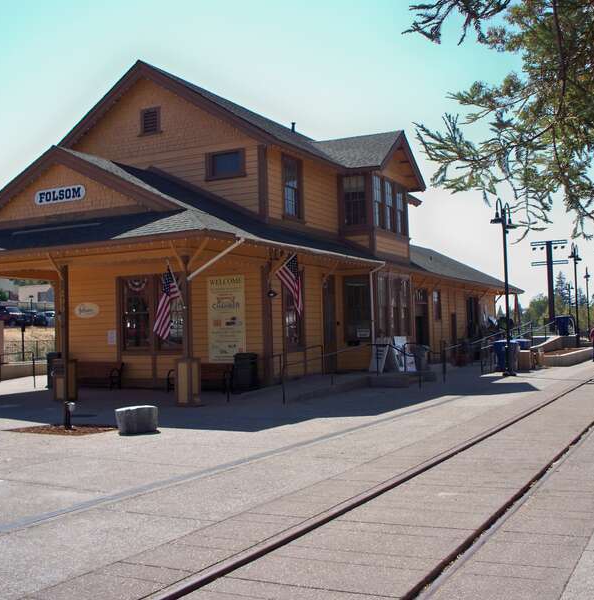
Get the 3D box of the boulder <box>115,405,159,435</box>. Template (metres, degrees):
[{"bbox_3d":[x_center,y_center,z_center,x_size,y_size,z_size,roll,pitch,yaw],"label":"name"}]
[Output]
[{"bbox_3d":[-2.891,2.166,14.600,0.700,0.460,0.520,-2,-2,0],"label":"boulder"}]

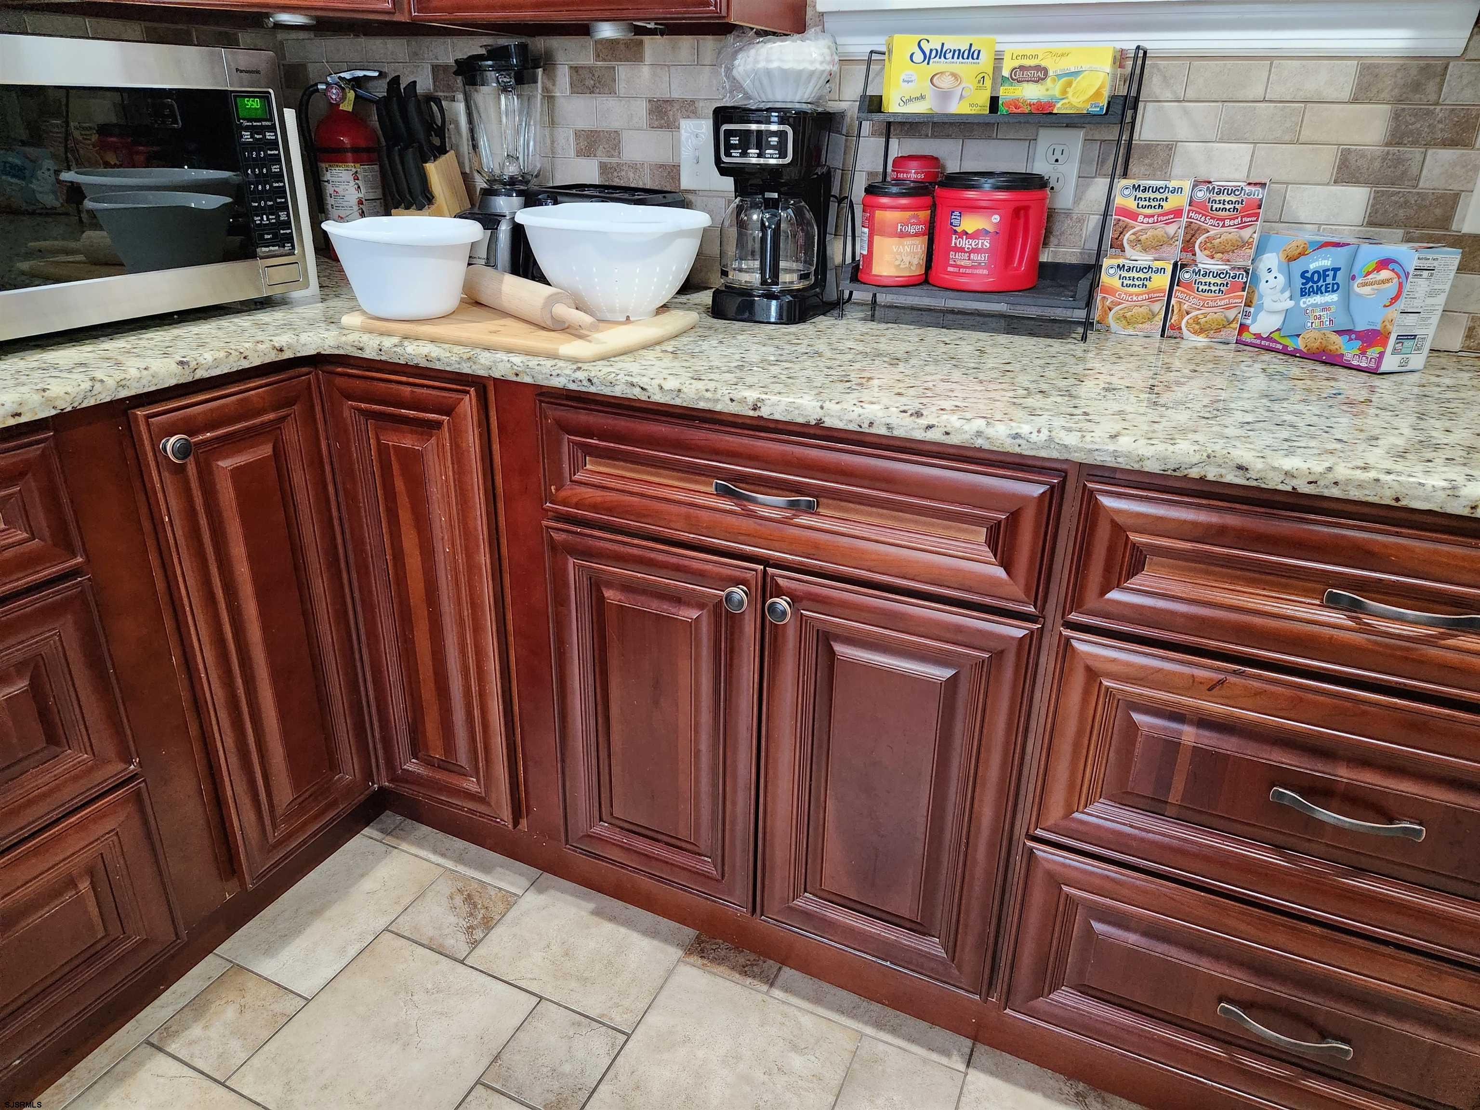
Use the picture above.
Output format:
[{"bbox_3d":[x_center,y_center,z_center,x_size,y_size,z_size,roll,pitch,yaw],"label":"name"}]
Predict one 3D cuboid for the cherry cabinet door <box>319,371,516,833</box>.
[{"bbox_3d":[-0.485,0.083,1.531,0.273,0.733,0.022,12,25,23],"label":"cherry cabinet door"}]

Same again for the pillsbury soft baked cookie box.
[{"bbox_3d":[0.791,-0.336,1.296,0.084,0.147,0.207,-10,26,-24],"label":"pillsbury soft baked cookie box"}]

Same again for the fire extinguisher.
[{"bbox_3d":[-0.775,-0.767,1.963,0.172,0.355,0.132,-2,24,-8],"label":"fire extinguisher"}]

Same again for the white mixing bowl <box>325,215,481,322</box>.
[{"bbox_3d":[-0.464,-0.399,1.376,0.220,0.124,0.220,-2,24,-6],"label":"white mixing bowl"}]

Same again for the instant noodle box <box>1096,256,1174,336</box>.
[{"bbox_3d":[0.591,-0.388,1.464,0.090,0.105,0.090,12,26,22],"label":"instant noodle box"}]

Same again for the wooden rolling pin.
[{"bbox_3d":[-0.319,-0.359,1.381,0.052,0.052,0.470,-16,29,-34],"label":"wooden rolling pin"}]

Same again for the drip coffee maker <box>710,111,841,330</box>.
[{"bbox_3d":[0.061,-0.534,1.535,0.170,0.297,0.235,5,24,10],"label":"drip coffee maker"}]

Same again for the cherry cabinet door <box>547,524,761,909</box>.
[{"bbox_3d":[-0.119,0.239,1.408,0.330,0.561,0.022,12,25,23],"label":"cherry cabinet door"}]

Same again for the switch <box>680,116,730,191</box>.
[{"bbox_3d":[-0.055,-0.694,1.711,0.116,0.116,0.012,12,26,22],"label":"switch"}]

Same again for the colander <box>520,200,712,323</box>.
[{"bbox_3d":[-0.178,-0.419,1.413,0.272,0.140,0.272,-6,25,-16],"label":"colander"}]

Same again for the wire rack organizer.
[{"bbox_3d":[0.357,-0.532,1.446,0.372,0.375,0.160,12,26,22],"label":"wire rack organizer"}]

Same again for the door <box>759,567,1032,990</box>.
[{"bbox_3d":[0.185,0.301,1.278,0.332,0.561,0.022,12,25,23],"label":"door"}]

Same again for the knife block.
[{"bbox_3d":[-0.585,-0.659,1.891,0.110,0.220,0.150,12,26,22],"label":"knife block"}]

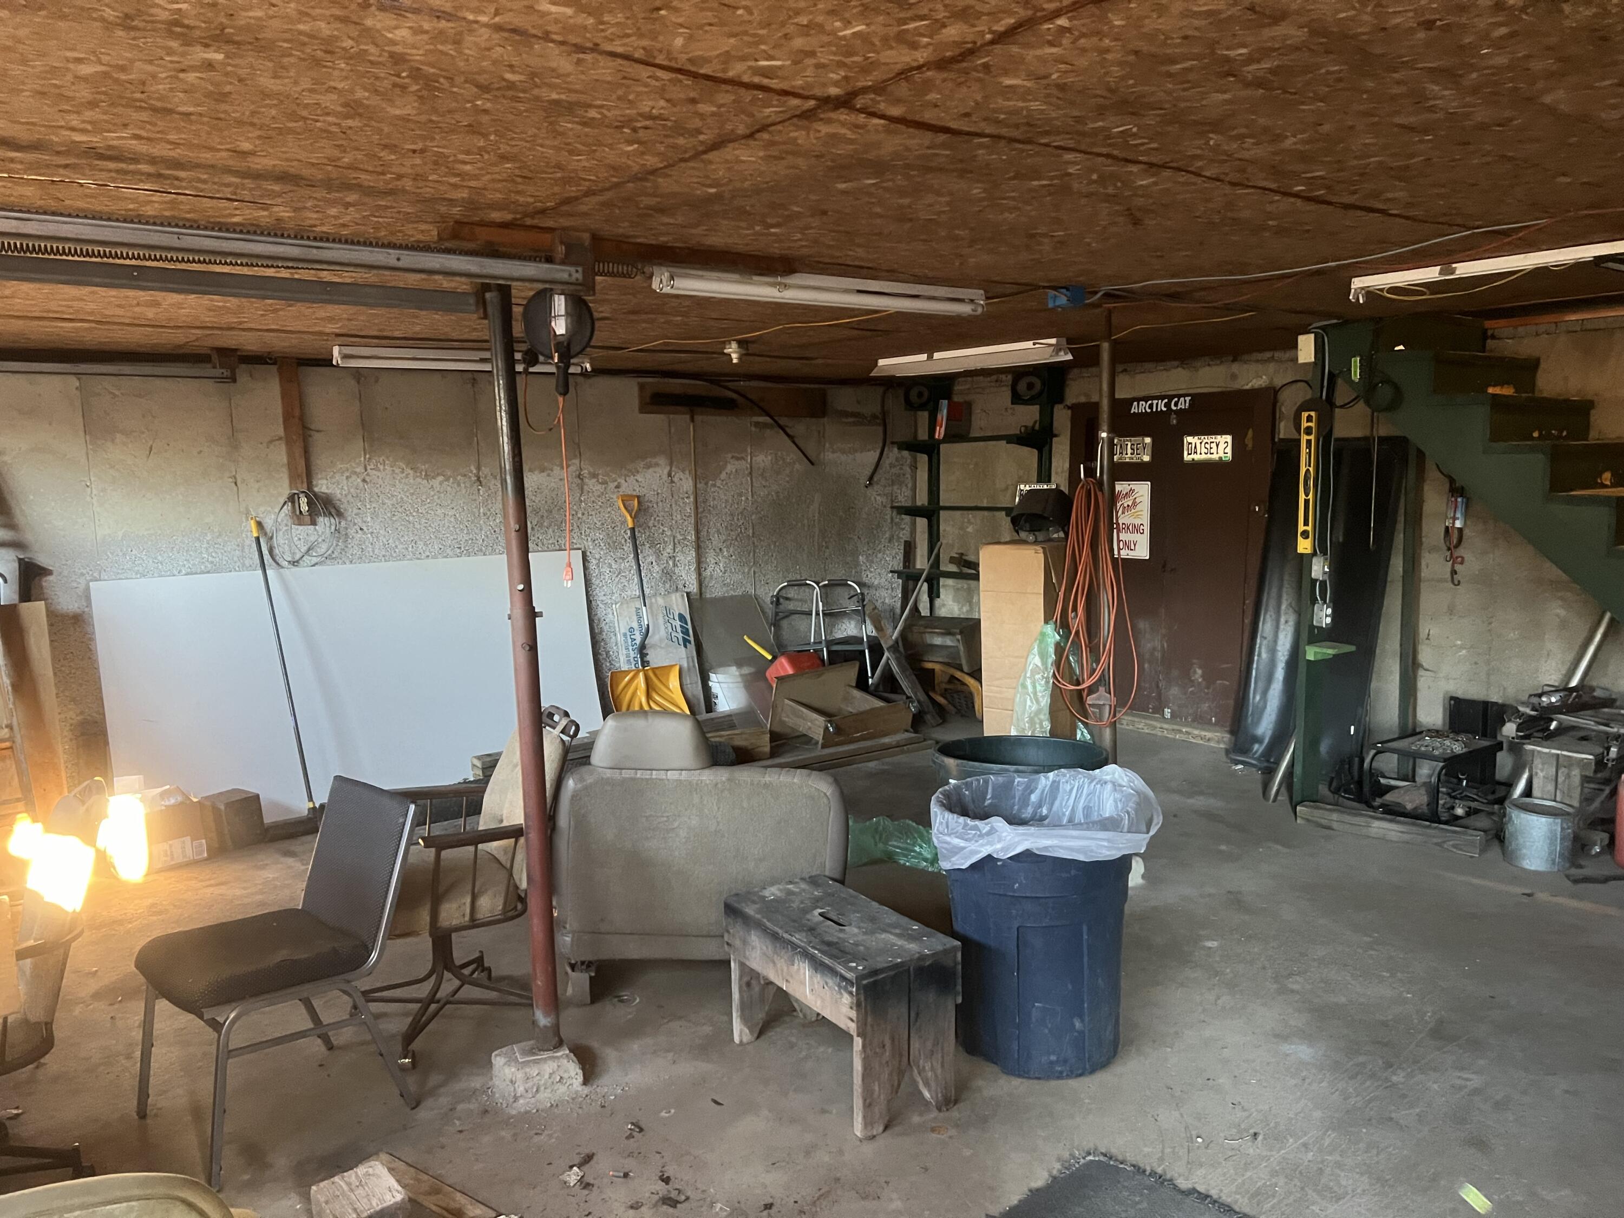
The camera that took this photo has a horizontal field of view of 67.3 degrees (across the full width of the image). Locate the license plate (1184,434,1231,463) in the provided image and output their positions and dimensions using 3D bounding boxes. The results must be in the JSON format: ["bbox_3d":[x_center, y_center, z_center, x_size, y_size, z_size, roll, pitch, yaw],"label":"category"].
[{"bbox_3d":[2.173,-0.879,6.706,0.010,0.152,0.305,-7,9,-36],"label":"license plate"}]

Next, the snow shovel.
[{"bbox_3d":[-0.994,0.023,7.224,0.470,1.400,0.210,-6,0,-38],"label":"snow shovel"}]

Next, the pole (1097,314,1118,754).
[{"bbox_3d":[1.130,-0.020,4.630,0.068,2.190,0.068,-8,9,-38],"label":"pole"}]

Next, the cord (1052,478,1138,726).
[{"bbox_3d":[1.097,-0.027,4.720,0.335,0.955,0.160,0,8,13],"label":"cord"}]

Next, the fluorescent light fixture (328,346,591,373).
[{"bbox_3d":[-1.594,-1.155,5.699,1.220,0.085,0.120,-7,9,-36],"label":"fluorescent light fixture"}]

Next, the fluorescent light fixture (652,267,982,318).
[{"bbox_3d":[0.071,-1.017,3.916,1.230,0.090,0.115,-5,8,-32],"label":"fluorescent light fixture"}]

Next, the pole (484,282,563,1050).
[{"bbox_3d":[-0.740,0.167,3.127,0.075,2.010,0.075,-7,9,-38],"label":"pole"}]

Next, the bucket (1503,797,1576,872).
[{"bbox_3d":[2.843,0.879,4.761,0.250,0.220,0.250,3,9,31],"label":"bucket"}]

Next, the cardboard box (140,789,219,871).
[{"bbox_3d":[-2.786,0.937,5.238,0.340,0.290,0.290,-8,10,-44],"label":"cardboard box"}]

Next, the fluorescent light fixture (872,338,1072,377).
[{"bbox_3d":[0.750,-1.211,5.936,0.160,0.090,1.230,-7,9,-38],"label":"fluorescent light fixture"}]

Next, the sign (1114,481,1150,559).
[{"bbox_3d":[1.903,-0.529,7.334,0.010,0.457,0.305,-7,9,-38],"label":"sign"}]

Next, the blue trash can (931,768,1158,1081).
[{"bbox_3d":[0.636,0.853,3.384,0.585,0.715,0.585,0,8,11],"label":"blue trash can"}]

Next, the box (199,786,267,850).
[{"bbox_3d":[-2.537,0.924,5.341,0.200,0.207,0.160,4,9,34],"label":"box"}]

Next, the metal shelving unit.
[{"bbox_3d":[1.063,-0.691,8.076,0.360,1.400,1.200,-7,9,-38],"label":"metal shelving unit"}]

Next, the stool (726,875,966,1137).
[{"bbox_3d":[0.070,1.036,3.264,0.315,0.412,0.620,-6,9,-33],"label":"stool"}]

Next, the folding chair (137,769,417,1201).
[{"bbox_3d":[-1.368,0.900,3.149,0.490,0.810,0.590,5,9,43],"label":"folding chair"}]

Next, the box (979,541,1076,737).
[{"bbox_3d":[0.998,0.310,5.580,0.300,1.210,0.370,3,9,31],"label":"box"}]

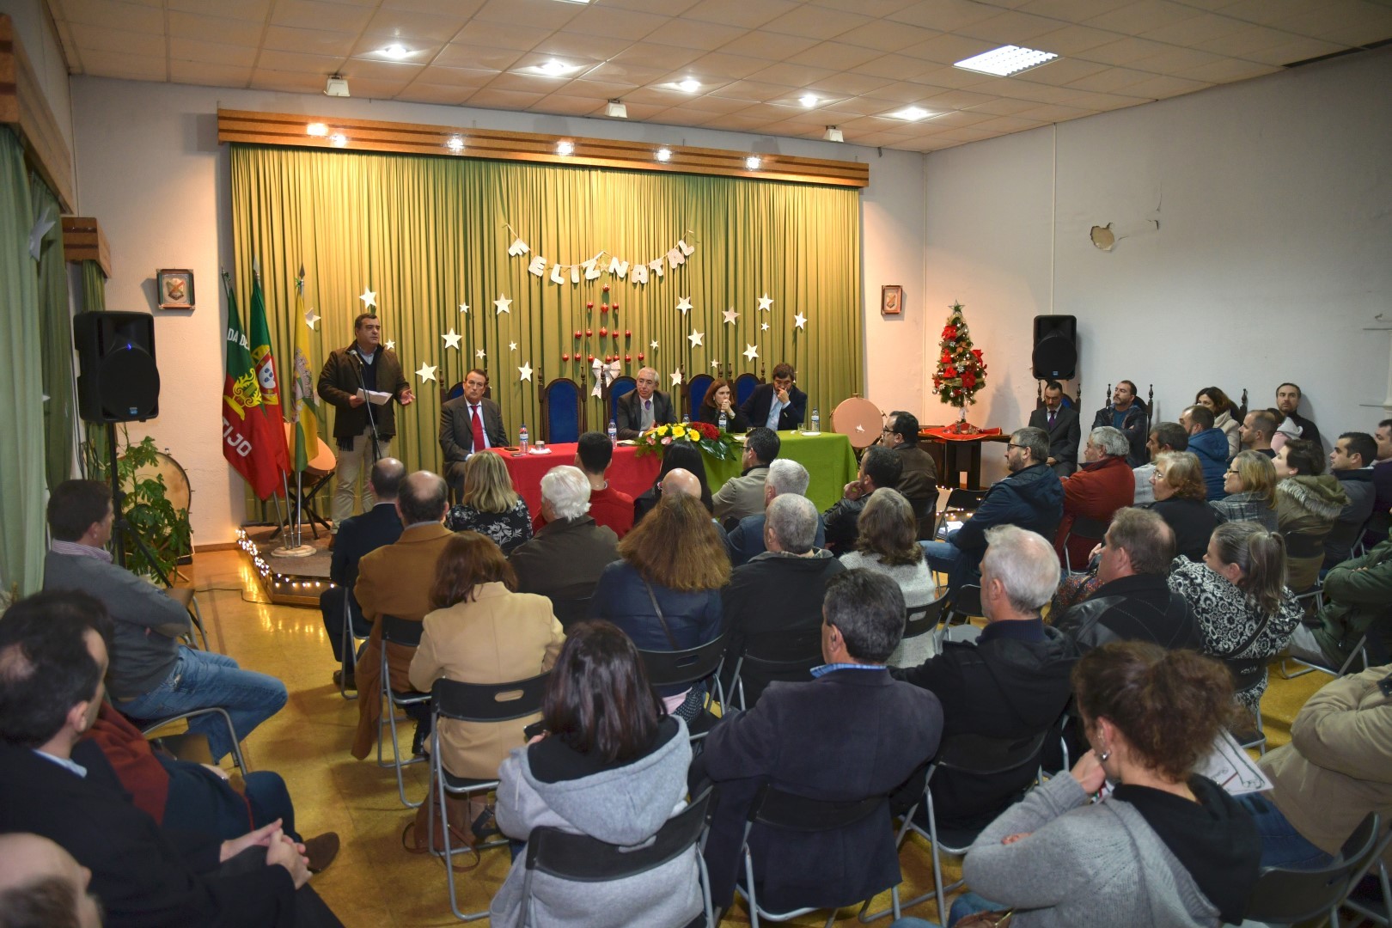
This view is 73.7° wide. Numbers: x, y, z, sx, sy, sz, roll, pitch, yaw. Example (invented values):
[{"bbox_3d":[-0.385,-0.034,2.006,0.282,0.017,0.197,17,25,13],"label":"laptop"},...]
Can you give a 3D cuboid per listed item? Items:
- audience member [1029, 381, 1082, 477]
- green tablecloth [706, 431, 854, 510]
[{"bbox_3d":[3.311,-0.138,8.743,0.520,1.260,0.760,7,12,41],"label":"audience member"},{"bbox_3d":[0.536,0.120,7.912,1.550,0.700,0.740,-4,10,-26],"label":"green tablecloth"}]

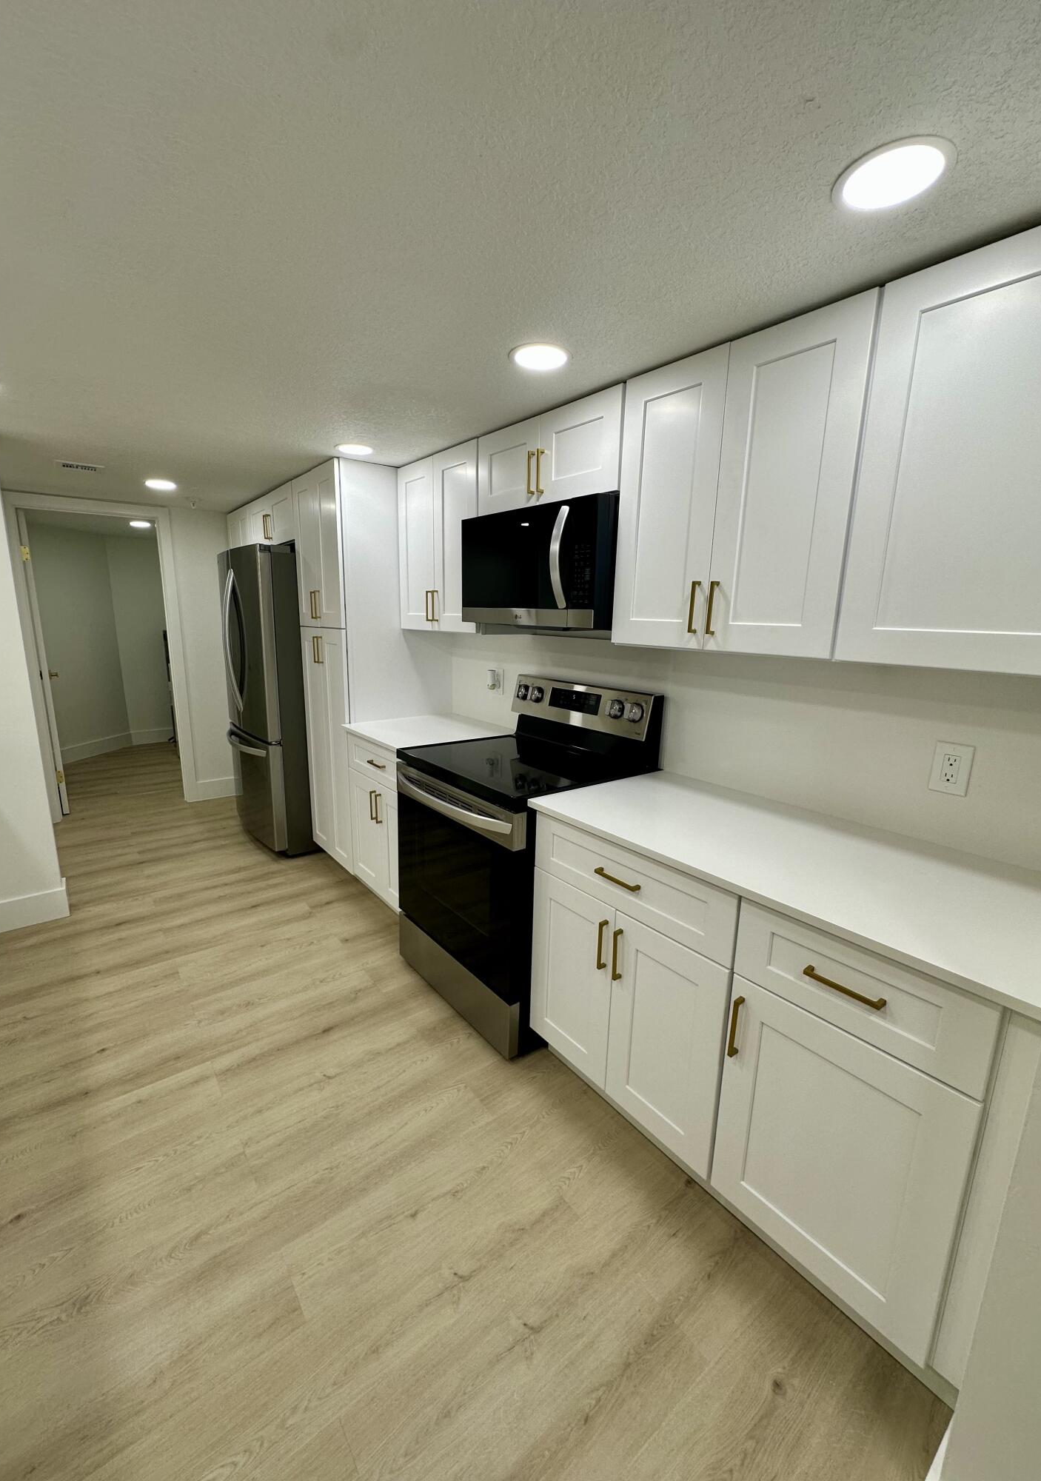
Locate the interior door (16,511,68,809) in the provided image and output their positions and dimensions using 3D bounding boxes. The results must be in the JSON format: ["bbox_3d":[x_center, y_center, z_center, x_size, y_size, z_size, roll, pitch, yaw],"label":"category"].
[{"bbox_3d":[-3.386,-0.530,4.277,0.036,2.016,0.740,-8,15,-37],"label":"interior door"}]

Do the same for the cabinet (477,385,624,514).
[{"bbox_3d":[0.188,-0.996,2.189,0.318,0.299,0.762,-9,15,-37],"label":"cabinet"}]

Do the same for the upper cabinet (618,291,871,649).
[{"bbox_3d":[0.636,-0.633,1.658,0.313,0.752,0.689,-8,15,-37],"label":"upper cabinet"}]

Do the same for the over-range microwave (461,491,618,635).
[{"bbox_3d":[0.148,-0.613,2.214,0.414,0.434,0.753,-8,15,-37],"label":"over-range microwave"}]

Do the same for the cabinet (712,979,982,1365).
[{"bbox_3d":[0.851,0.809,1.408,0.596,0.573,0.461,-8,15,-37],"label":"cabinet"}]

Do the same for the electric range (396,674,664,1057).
[{"bbox_3d":[-0.006,0.392,2.348,0.735,1.188,0.758,-9,15,-37],"label":"electric range"}]

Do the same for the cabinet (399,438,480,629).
[{"bbox_3d":[-0.261,-0.890,2.779,0.313,0.752,0.681,-8,15,-37],"label":"cabinet"}]

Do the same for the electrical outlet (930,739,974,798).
[{"bbox_3d":[1.062,0.070,1.481,0.012,0.124,0.080,-8,15,-37],"label":"electrical outlet"}]

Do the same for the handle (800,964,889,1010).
[{"bbox_3d":[0.617,0.469,1.144,0.031,0.011,0.142,-9,15,-37],"label":"handle"}]

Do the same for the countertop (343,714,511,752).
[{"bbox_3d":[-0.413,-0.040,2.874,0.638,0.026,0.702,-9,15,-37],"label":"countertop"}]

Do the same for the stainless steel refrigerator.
[{"bbox_3d":[-1.422,-0.277,3.929,0.860,1.787,0.915,-9,15,-37],"label":"stainless steel refrigerator"}]

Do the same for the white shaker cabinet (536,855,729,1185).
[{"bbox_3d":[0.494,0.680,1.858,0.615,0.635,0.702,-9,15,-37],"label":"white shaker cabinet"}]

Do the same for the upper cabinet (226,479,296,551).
[{"bbox_3d":[-1.423,-1.393,3.960,0.604,0.304,1.463,-8,15,-37],"label":"upper cabinet"}]

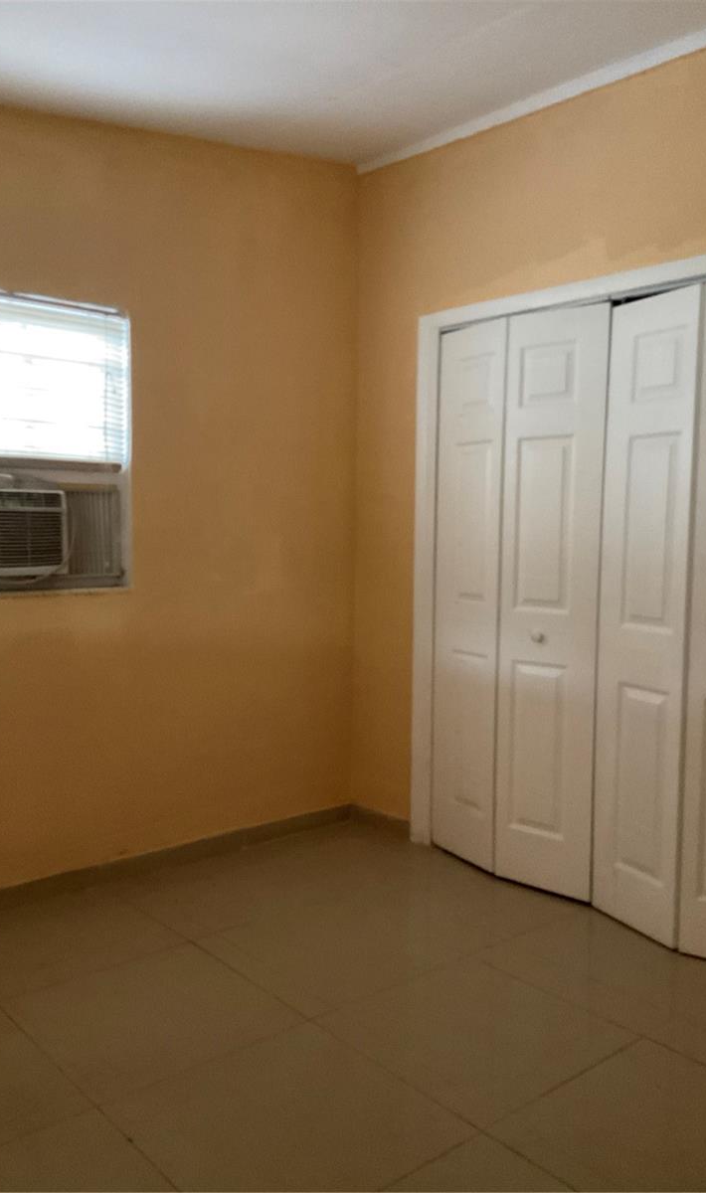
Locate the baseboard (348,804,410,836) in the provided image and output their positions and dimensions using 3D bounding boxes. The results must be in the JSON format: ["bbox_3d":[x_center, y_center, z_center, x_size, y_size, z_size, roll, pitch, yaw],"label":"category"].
[{"bbox_3d":[0.116,0.949,4.220,0.014,0.080,0.376,-4,6,-40],"label":"baseboard"}]

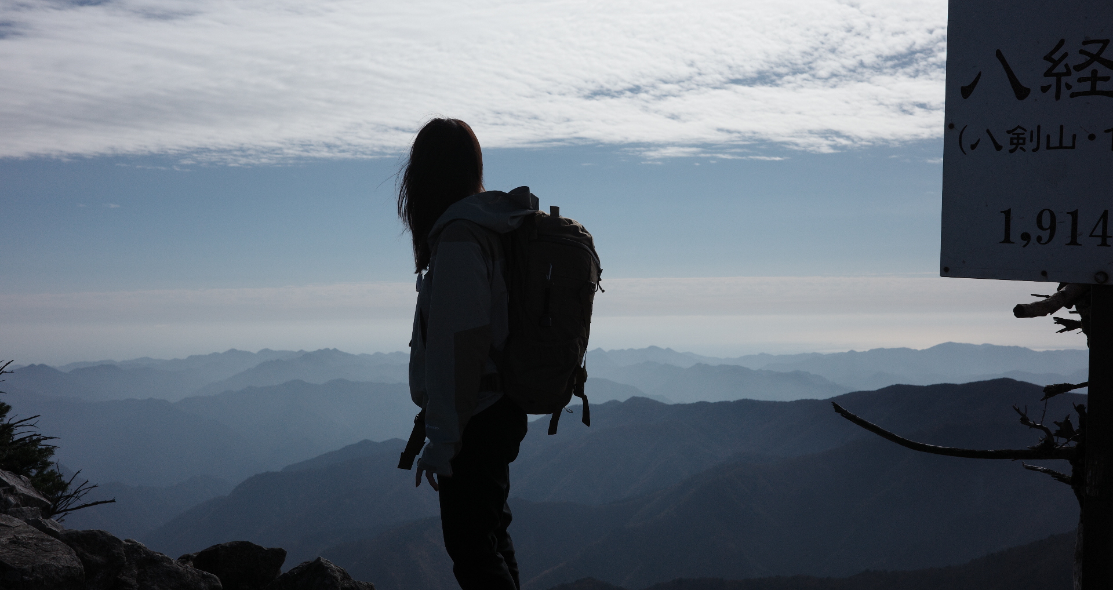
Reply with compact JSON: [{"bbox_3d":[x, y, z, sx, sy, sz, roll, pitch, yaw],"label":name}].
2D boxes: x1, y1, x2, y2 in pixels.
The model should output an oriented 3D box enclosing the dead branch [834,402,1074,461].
[{"bbox_3d":[0.770,0.263,2.400,0.475,0.113,0.120,0,-1,0],"label":"dead branch"}]

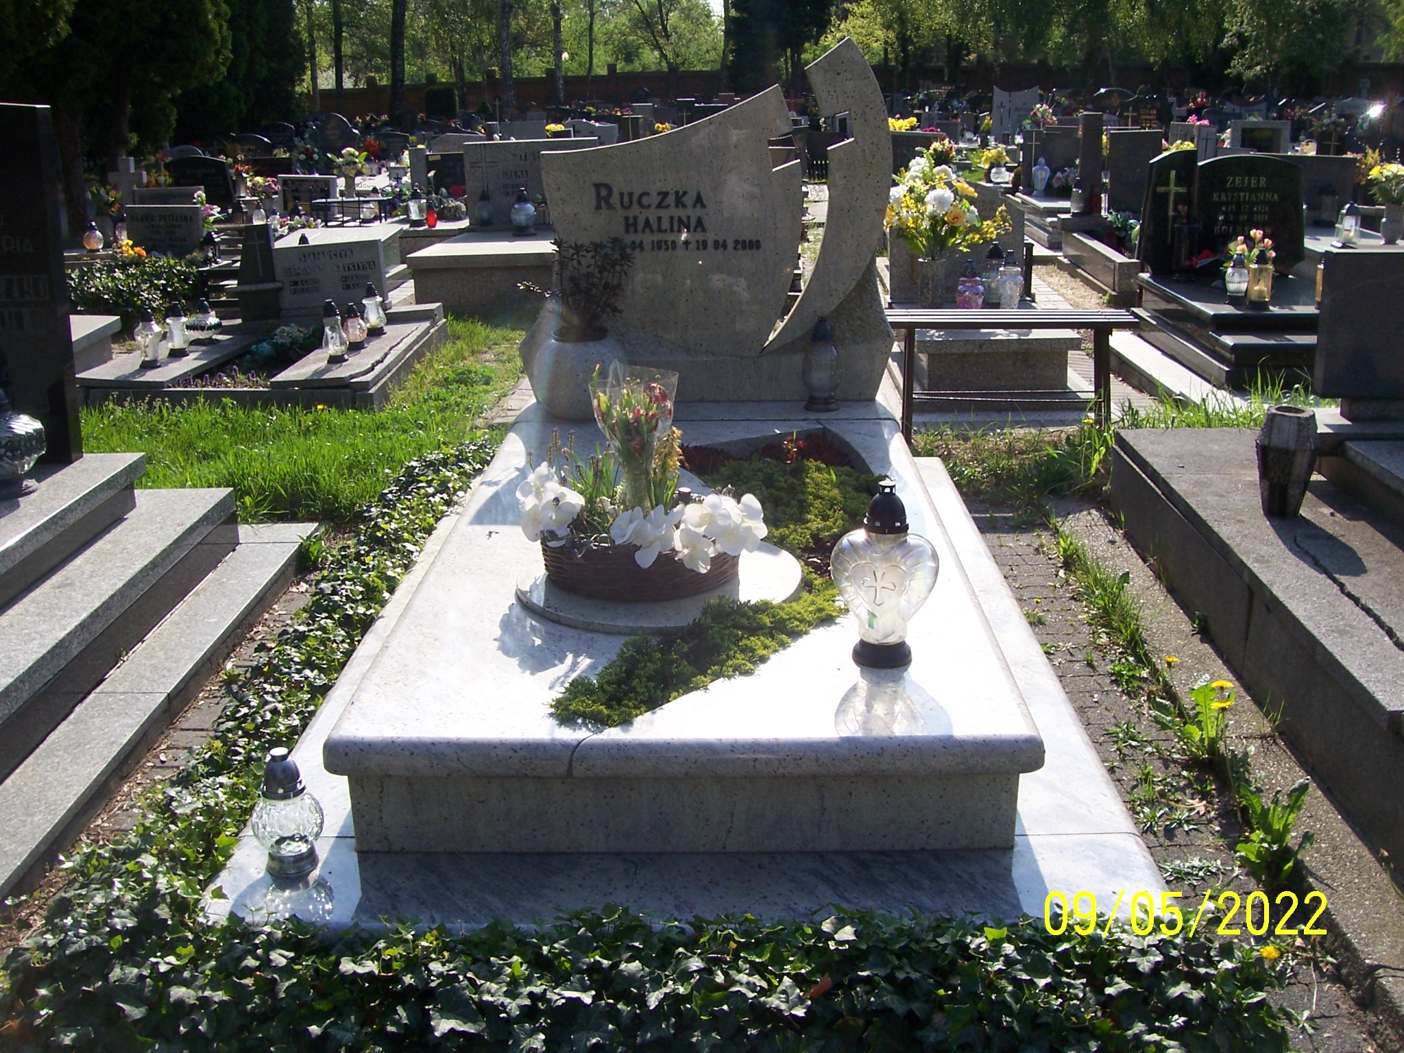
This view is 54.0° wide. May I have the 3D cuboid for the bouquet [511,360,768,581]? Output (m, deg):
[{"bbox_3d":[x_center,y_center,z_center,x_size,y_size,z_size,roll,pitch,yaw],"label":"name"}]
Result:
[{"bbox_3d":[-0.119,-0.135,2.632,0.485,0.349,0.369,0,19,2],"label":"bouquet"}]

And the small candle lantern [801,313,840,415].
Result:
[{"bbox_3d":[0.348,-0.477,4.017,0.112,0.273,0.112,0,18,2],"label":"small candle lantern"}]

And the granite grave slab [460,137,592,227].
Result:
[{"bbox_3d":[-1.162,-2.348,9.428,0.901,0.568,0.130,-2,18,-5],"label":"granite grave slab"}]

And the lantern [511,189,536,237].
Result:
[{"bbox_3d":[-1.047,-1.851,8.100,0.154,0.264,0.154,-1,18,0],"label":"lantern"}]

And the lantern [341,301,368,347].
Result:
[{"bbox_3d":[-1.466,-0.845,5.786,0.104,0.188,0.104,0,19,2],"label":"lantern"}]

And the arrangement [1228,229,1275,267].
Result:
[{"bbox_3d":[2.659,-1.338,6.677,0.220,0.200,0.190,-1,18,0],"label":"arrangement"}]

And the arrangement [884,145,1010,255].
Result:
[{"bbox_3d":[1.193,-1.564,6.635,0.560,0.500,0.420,-1,18,0],"label":"arrangement"}]

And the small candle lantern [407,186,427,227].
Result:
[{"bbox_3d":[-1.858,-2.095,9.000,0.127,0.260,0.127,-1,18,0],"label":"small candle lantern"}]

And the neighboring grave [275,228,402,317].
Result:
[{"bbox_3d":[-1.976,-1.336,7.418,0.580,0.385,0.140,-4,19,-9],"label":"neighboring grave"}]

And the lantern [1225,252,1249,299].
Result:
[{"bbox_3d":[2.548,-1.203,6.542,0.108,0.210,0.108,-1,18,0],"label":"lantern"}]

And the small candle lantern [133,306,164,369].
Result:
[{"bbox_3d":[-2.167,-0.741,5.400,0.113,0.227,0.113,-1,18,0],"label":"small candle lantern"}]

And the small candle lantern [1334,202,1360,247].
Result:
[{"bbox_3d":[3.232,-1.502,6.862,0.126,0.214,0.126,0,19,2],"label":"small candle lantern"}]

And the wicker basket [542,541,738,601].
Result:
[{"bbox_3d":[-0.120,0.039,2.681,0.384,0.100,0.338,0,19,2],"label":"wicker basket"}]

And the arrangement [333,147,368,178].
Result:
[{"bbox_3d":[-3.313,-3.436,13.000,0.322,0.281,0.296,-1,18,0],"label":"arrangement"}]

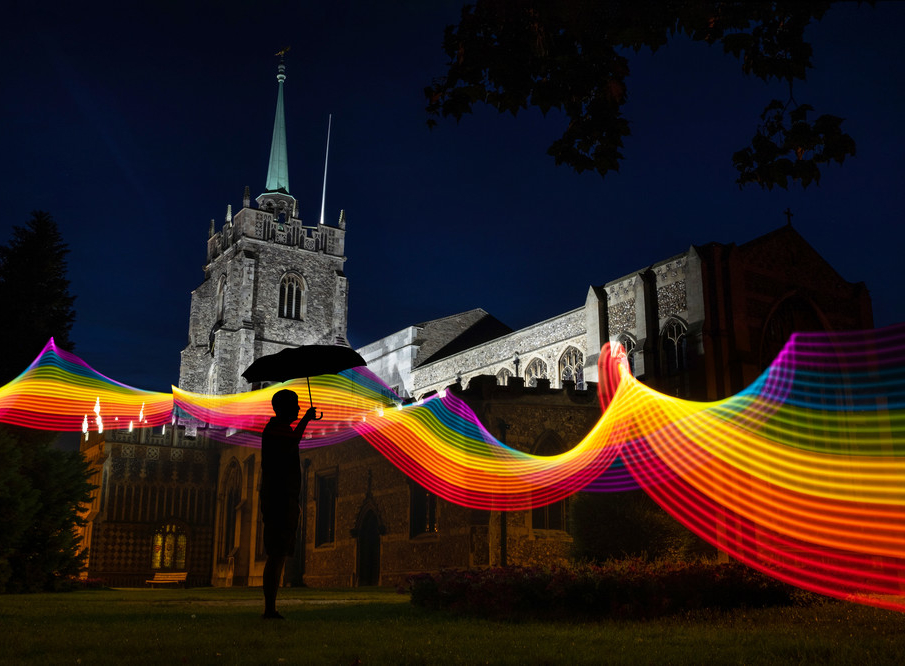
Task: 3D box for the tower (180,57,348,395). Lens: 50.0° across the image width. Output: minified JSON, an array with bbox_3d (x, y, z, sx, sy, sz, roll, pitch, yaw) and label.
[{"bbox_3d":[-13.604,-2.158,73.338,10.300,41.502,10.300,9,-17,-32],"label":"tower"}]

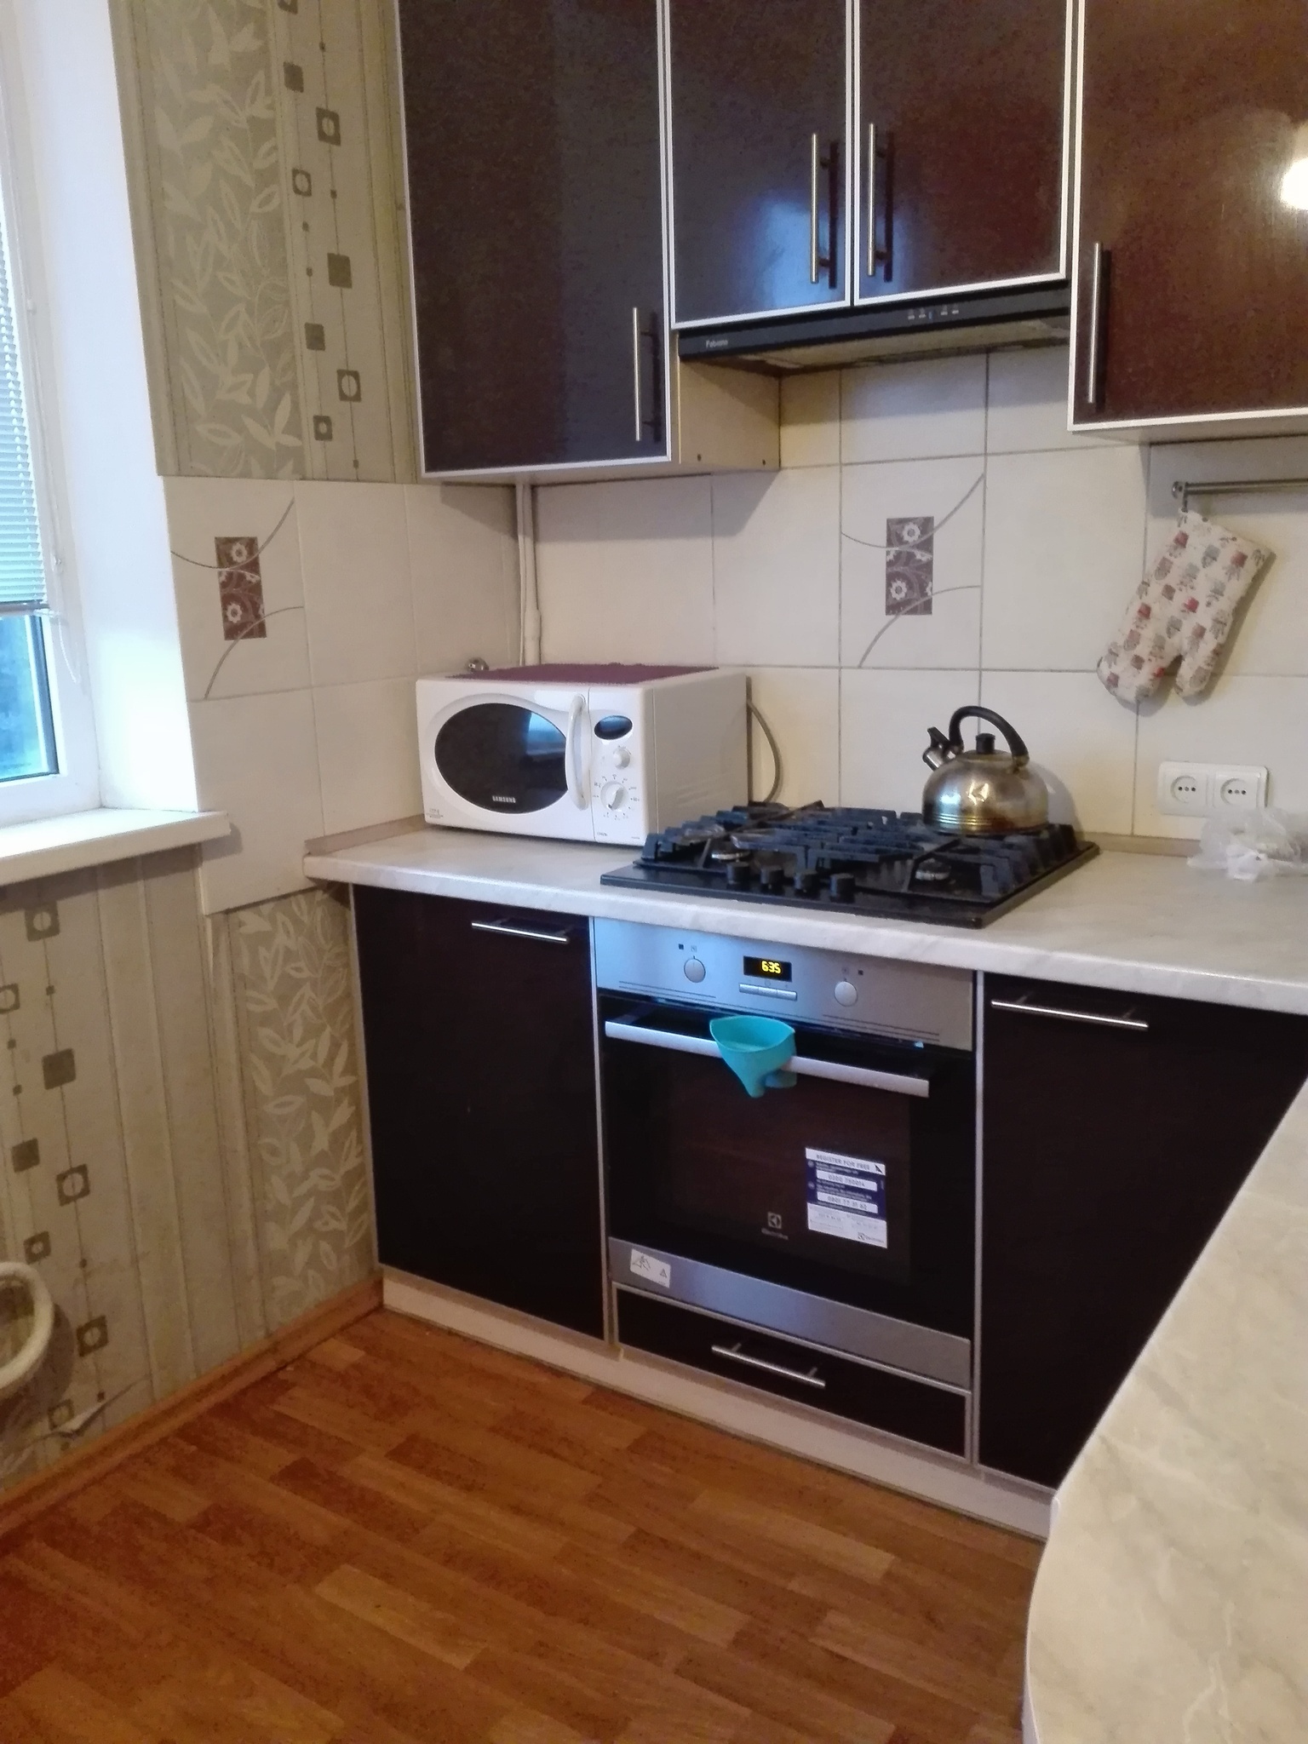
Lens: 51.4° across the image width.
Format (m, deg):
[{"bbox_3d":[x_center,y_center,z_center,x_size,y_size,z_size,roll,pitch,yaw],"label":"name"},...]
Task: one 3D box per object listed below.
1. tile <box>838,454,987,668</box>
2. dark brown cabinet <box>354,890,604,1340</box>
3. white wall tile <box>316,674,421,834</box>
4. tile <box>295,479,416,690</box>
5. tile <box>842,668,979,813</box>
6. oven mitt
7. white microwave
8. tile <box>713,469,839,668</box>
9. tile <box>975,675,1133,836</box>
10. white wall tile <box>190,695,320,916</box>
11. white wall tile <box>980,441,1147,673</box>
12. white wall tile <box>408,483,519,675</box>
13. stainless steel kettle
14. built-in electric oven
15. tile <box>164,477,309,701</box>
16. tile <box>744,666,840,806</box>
[{"bbox_3d":[0.426,-0.506,2.254,0.250,0.334,0.010,6,15,33],"label":"tile"},{"bbox_3d":[-0.141,0.327,2.457,0.497,0.710,0.560,6,15,32],"label":"dark brown cabinet"},{"bbox_3d":[-0.507,-0.189,2.451,0.010,0.310,0.250,7,15,35],"label":"white wall tile"},{"bbox_3d":[-0.517,-0.505,2.380,0.010,0.334,0.250,7,15,35],"label":"tile"},{"bbox_3d":[0.436,-0.191,2.325,0.250,0.310,0.010,6,15,33],"label":"tile"},{"bbox_3d":[0.776,-0.368,1.999,0.165,0.275,0.040,35,28,22],"label":"oven mitt"},{"bbox_3d":[-0.127,-0.210,2.436,0.490,0.274,0.350,7,15,34],"label":"white microwave"},{"bbox_3d":[0.216,-0.530,2.390,0.250,0.334,0.010,6,15,33],"label":"tile"},{"bbox_3d":[0.644,-0.178,2.180,0.250,0.285,0.010,6,15,32],"label":"tile"},{"bbox_3d":[-0.636,-0.120,2.204,0.010,0.332,0.253,6,15,32],"label":"white wall tile"},{"bbox_3d":[0.635,-0.480,2.112,0.250,0.332,0.010,6,15,32],"label":"white wall tile"},{"bbox_3d":[-0.371,-0.554,2.580,0.010,0.334,0.250,7,15,35],"label":"white wall tile"},{"bbox_3d":[0.506,-0.167,2.101,0.207,0.187,0.190,9,17,41],"label":"stainless steel kettle"},{"bbox_3d":[0.306,0.389,2.163,0.596,0.708,0.570,6,15,33],"label":"built-in electric oven"},{"bbox_3d":[-0.646,-0.445,2.131,0.010,0.333,0.253,6,15,32],"label":"tile"},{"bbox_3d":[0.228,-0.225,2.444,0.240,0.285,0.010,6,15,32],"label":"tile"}]

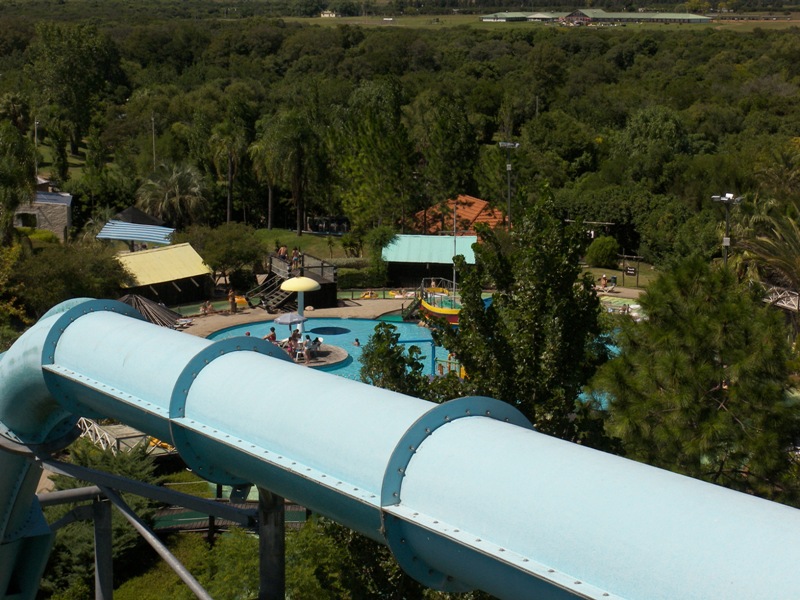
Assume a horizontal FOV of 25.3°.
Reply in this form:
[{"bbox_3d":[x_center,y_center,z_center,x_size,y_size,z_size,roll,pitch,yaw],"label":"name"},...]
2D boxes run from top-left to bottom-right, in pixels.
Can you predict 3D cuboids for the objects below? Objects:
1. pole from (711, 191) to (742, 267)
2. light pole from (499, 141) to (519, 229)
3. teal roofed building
[{"bbox_3d":[18.650,-1.120,101.860,1.750,9.800,1.100,0,10,0],"label":"pole"},{"bbox_3d":[8.380,-7.290,136.820,1.500,9.800,0.700,0,10,0],"label":"light pole"},{"bbox_3d":[2.330,-2.920,129.770,6.700,3.650,5.000,1,10,7],"label":"teal roofed building"}]

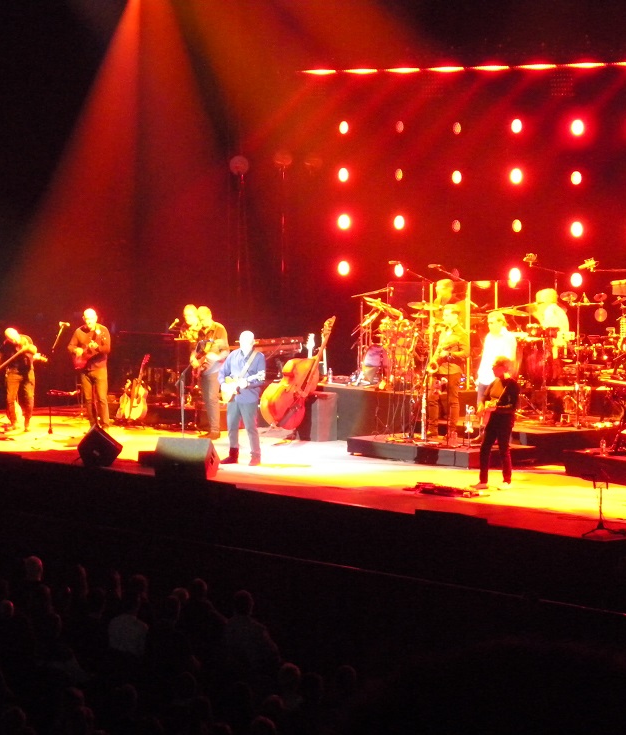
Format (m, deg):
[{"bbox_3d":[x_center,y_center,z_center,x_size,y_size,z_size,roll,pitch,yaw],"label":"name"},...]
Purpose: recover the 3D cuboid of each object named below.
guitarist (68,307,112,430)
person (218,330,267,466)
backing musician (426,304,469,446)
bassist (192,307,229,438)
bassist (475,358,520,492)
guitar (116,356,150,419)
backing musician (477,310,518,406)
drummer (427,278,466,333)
[{"bbox_3d":[-3.357,0.014,47.735,0.650,1.800,0.440,1,4,13],"label":"guitarist"},{"bbox_3d":[-0.946,0.424,42.535,0.620,1.790,0.450,2,5,24],"label":"person"},{"bbox_3d":[1.865,0.061,43.634,0.560,1.840,0.520,3,5,38],"label":"backing musician"},{"bbox_3d":[-1.489,0.083,45.832,0.540,1.880,0.560,-3,5,-35],"label":"bassist"},{"bbox_3d":[2.311,0.697,39.940,0.540,1.650,0.540,-3,5,-33],"label":"bassist"},{"bbox_3d":[-2.642,0.310,48.000,0.130,1.020,0.400,15,-7,-41],"label":"guitar"},{"bbox_3d":[2.496,0.143,43.135,0.560,1.790,0.420,3,5,33],"label":"backing musician"},{"bbox_3d":[1.998,-0.536,46.747,0.750,1.460,0.700,-4,6,-42],"label":"drummer"}]

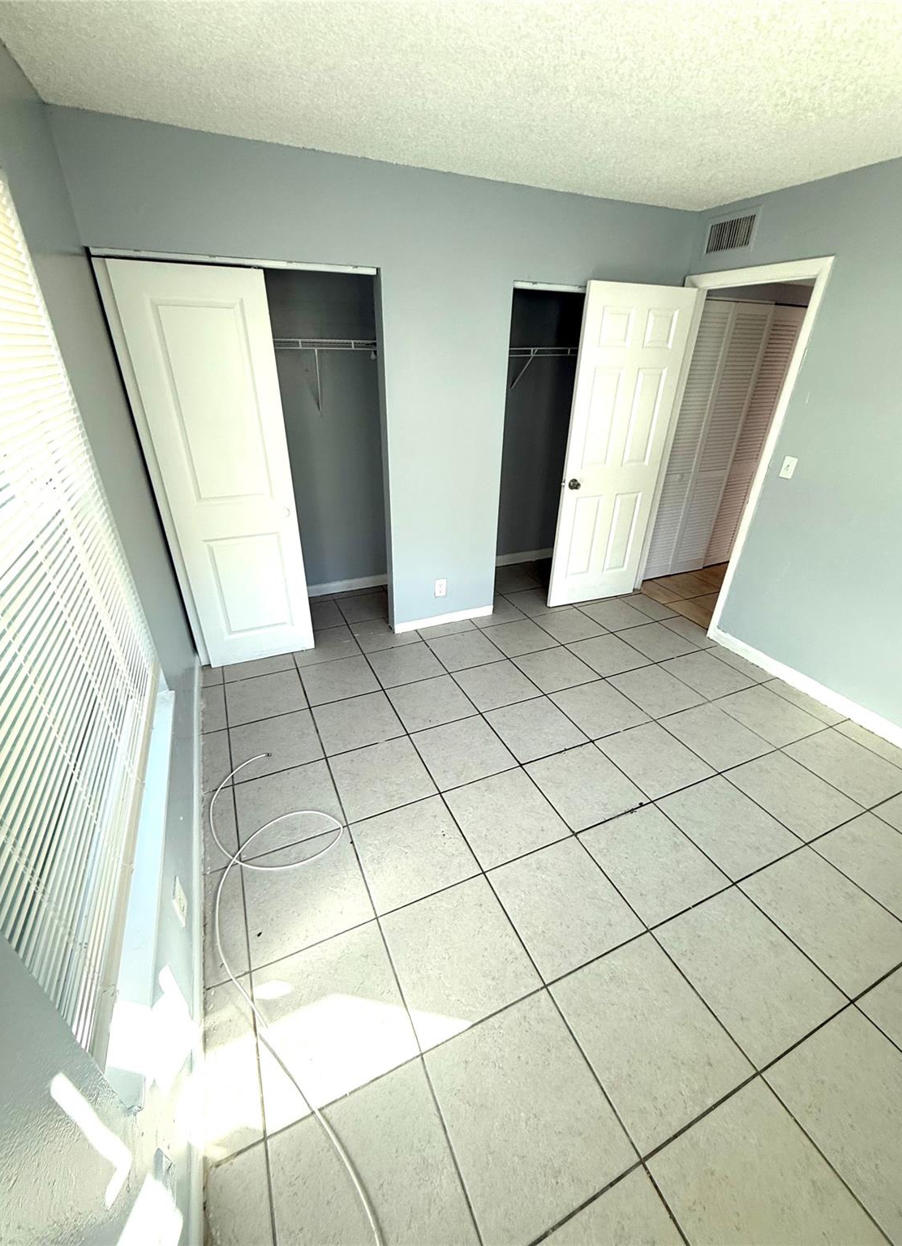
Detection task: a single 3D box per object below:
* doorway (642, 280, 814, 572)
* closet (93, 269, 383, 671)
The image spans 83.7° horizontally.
[{"bbox_3d":[1.649,-0.965,3.256,0.132,2.022,0.769,-12,31,-21],"label":"doorway"},{"bbox_3d":[-1.067,-0.869,3.007,1.194,2.030,0.736,-12,31,-21],"label":"closet"}]

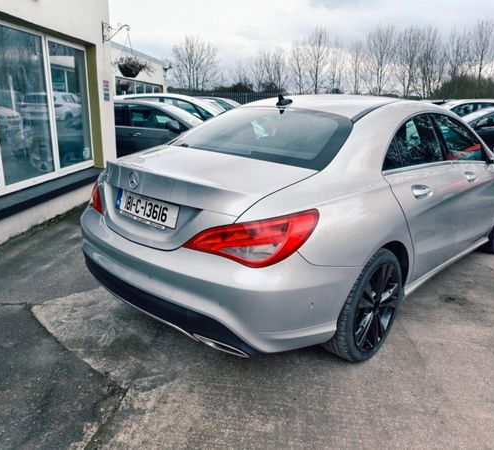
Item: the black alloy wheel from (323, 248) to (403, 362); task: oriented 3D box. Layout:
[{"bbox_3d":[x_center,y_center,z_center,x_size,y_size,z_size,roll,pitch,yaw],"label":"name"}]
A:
[{"bbox_3d":[0.616,0.401,2.165,0.225,0.637,0.637,17,21,42],"label":"black alloy wheel"}]

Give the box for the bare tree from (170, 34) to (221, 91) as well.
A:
[{"bbox_3d":[-5.020,-13.980,38.080,4.547,7.713,4.547,0,16,-8],"label":"bare tree"}]

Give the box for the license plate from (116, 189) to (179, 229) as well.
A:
[{"bbox_3d":[-0.500,-0.087,1.957,0.520,0.112,0.015,17,9,42],"label":"license plate"}]

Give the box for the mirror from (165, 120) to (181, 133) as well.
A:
[{"bbox_3d":[-1.220,-1.635,6.617,0.160,0.165,0.220,4,16,8],"label":"mirror"}]

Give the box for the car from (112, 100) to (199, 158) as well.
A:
[{"bbox_3d":[-1.807,-1.664,7.757,4.550,1.440,1.820,4,16,8],"label":"car"}]

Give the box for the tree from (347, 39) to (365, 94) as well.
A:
[{"bbox_3d":[9.731,-12.628,36.037,1.580,7.437,1.580,2,16,0],"label":"tree"}]

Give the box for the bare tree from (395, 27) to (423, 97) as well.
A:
[{"bbox_3d":[13.000,-11.859,32.890,2.500,8.200,2.500,2,16,0],"label":"bare tree"}]

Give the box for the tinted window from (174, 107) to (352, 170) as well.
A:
[{"bbox_3d":[0.078,-0.557,2.458,1.250,0.120,0.580,17,54,42],"label":"tinted window"}]

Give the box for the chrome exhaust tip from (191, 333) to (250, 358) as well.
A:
[{"bbox_3d":[-0.101,0.525,1.749,0.270,0.065,0.100,12,18,32],"label":"chrome exhaust tip"}]

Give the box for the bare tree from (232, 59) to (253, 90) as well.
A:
[{"bbox_3d":[-0.581,-15.447,45.911,2.433,6.505,2.433,2,16,-1],"label":"bare tree"}]

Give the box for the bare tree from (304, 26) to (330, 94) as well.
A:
[{"bbox_3d":[6.532,-14.155,38.245,2.365,8.897,2.365,5,16,8],"label":"bare tree"}]

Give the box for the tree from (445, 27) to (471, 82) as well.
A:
[{"bbox_3d":[18.276,-12.716,35.229,2.173,8.782,2.173,10,18,25],"label":"tree"}]

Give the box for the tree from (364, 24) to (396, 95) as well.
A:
[{"bbox_3d":[12.172,-13.739,37.274,2.832,9.102,2.832,7,17,16],"label":"tree"}]

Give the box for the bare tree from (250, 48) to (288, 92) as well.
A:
[{"bbox_3d":[1.866,-12.377,35.906,3.336,6.495,3.336,2,16,0],"label":"bare tree"}]

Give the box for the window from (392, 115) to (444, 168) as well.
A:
[{"bbox_3d":[1.062,-0.530,2.447,0.670,0.320,0.055,-12,-1,-42],"label":"window"}]

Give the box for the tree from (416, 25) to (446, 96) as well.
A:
[{"bbox_3d":[16.526,-13.180,36.234,2.458,8.848,2.458,2,16,0],"label":"tree"}]

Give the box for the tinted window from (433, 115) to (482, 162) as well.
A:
[{"bbox_3d":[1.663,-0.650,3.067,0.880,0.360,0.080,-14,3,-44],"label":"tinted window"}]

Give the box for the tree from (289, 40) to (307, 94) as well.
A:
[{"bbox_3d":[4.222,-11.902,34.011,1.800,7.100,1.800,2,16,0],"label":"tree"}]

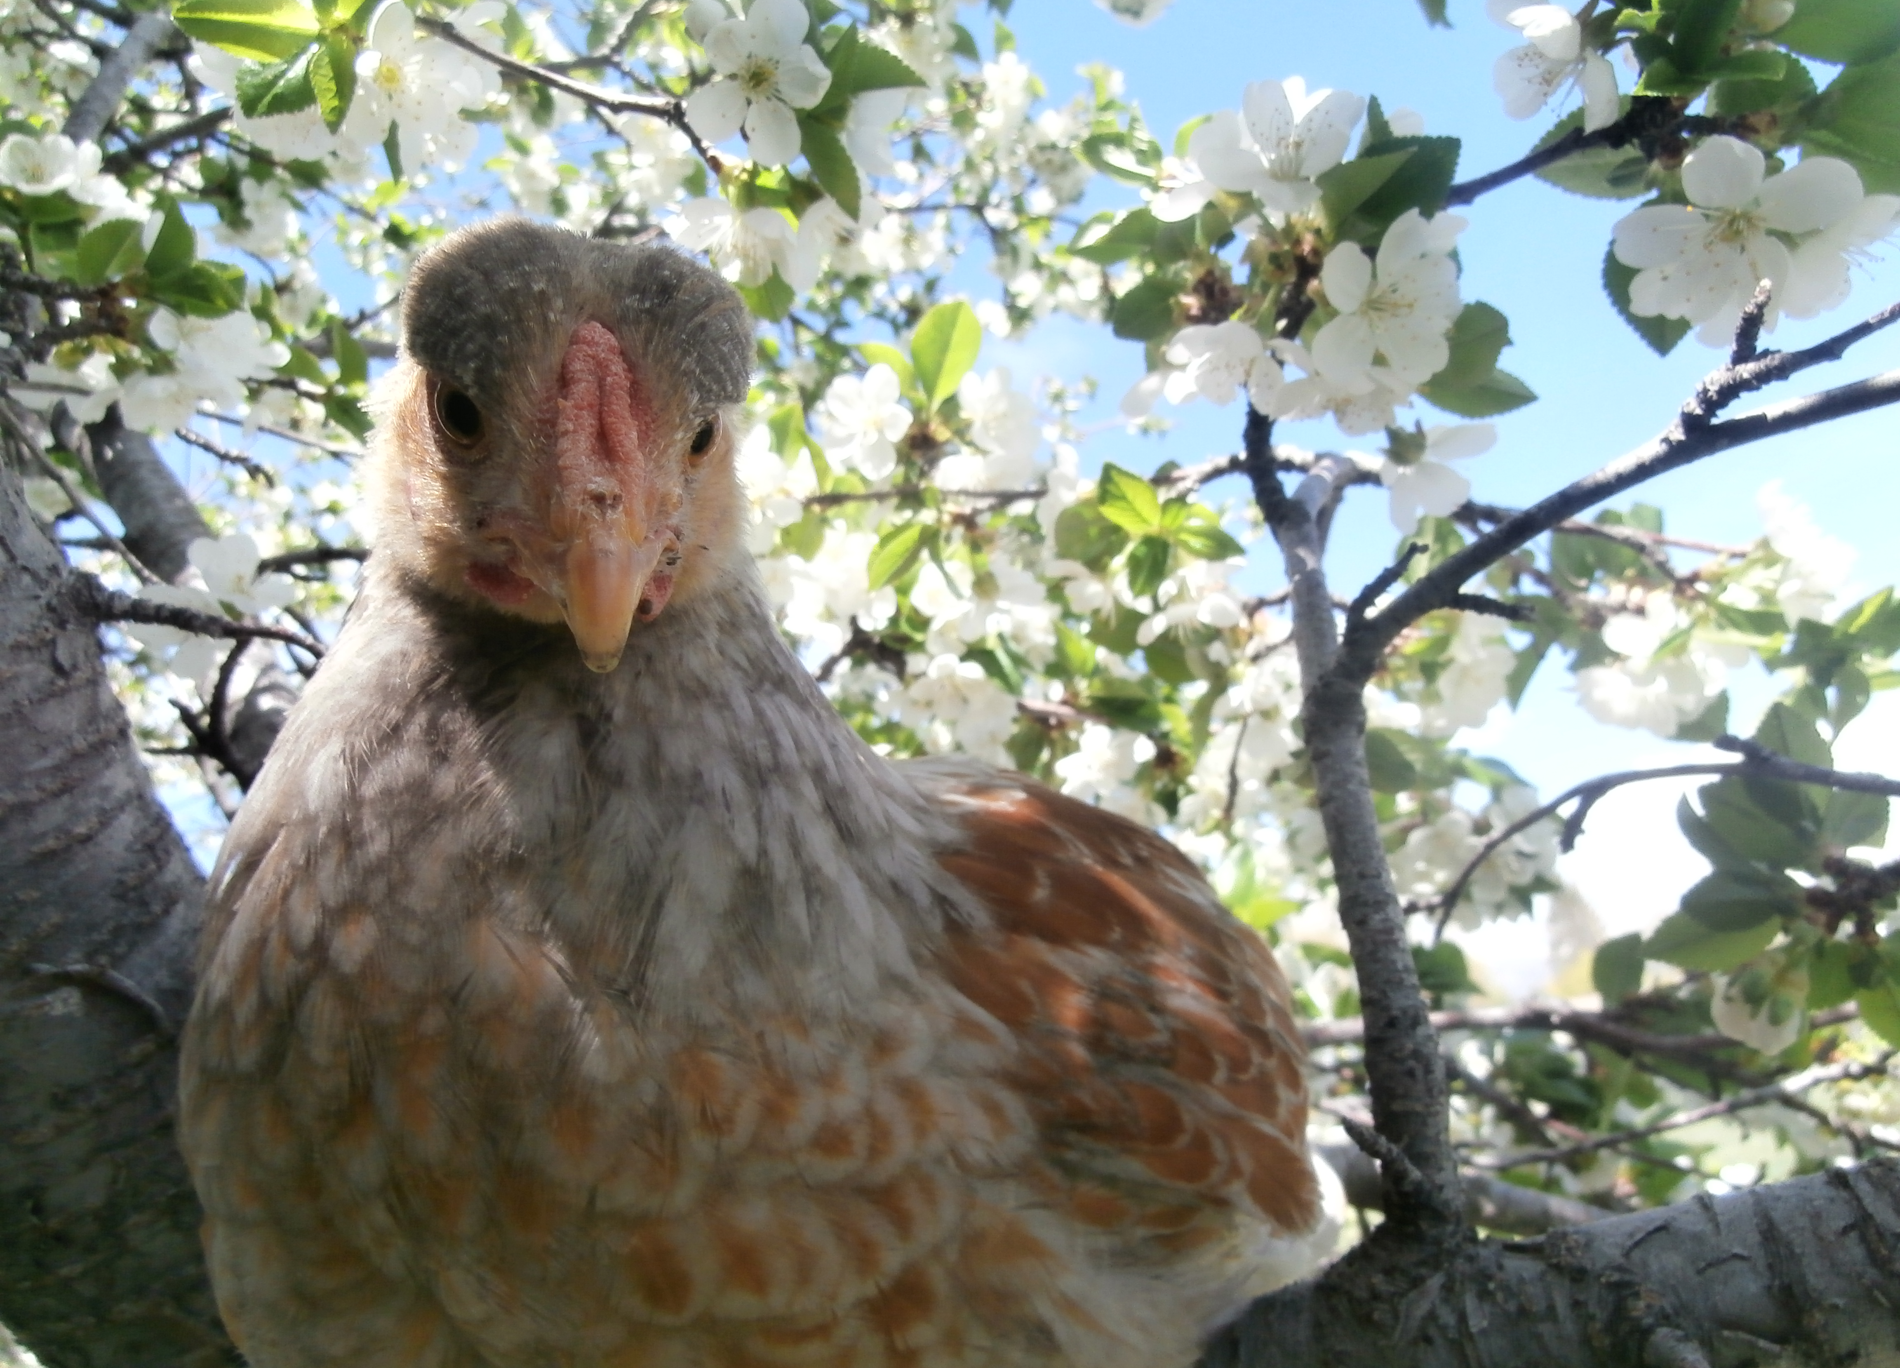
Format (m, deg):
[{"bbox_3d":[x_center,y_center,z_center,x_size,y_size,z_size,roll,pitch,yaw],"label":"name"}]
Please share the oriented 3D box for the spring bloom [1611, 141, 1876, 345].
[{"bbox_3d":[0.115,-0.064,0.190,0.035,0.029,0.014,-2,11,6],"label":"spring bloom"}]

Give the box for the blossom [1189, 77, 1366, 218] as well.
[{"bbox_3d":[0.062,-0.102,0.250,0.033,0.027,0.018,2,-30,-6],"label":"blossom"}]

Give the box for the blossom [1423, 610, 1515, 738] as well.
[{"bbox_3d":[0.177,-0.003,0.452,0.032,0.036,0.018,-3,8,12],"label":"blossom"}]

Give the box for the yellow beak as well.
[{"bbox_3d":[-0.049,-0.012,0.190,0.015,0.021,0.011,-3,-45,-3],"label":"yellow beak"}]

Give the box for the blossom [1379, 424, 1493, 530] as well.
[{"bbox_3d":[0.107,-0.046,0.290,0.026,0.023,0.015,-8,-46,27],"label":"blossom"}]

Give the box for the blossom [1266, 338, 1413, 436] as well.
[{"bbox_3d":[0.089,-0.069,0.302,0.034,0.017,0.029,0,-45,0],"label":"blossom"}]

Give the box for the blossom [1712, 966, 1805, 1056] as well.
[{"bbox_3d":[0.227,0.092,0.370,0.024,0.022,0.018,0,-58,0],"label":"blossom"}]

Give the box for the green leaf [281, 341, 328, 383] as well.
[{"bbox_3d":[-0.201,-0.100,0.410,0.018,0.005,0.013,34,-66,-21],"label":"green leaf"}]

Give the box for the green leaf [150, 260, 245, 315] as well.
[{"bbox_3d":[-0.229,-0.120,0.400,0.028,0.017,0.016,0,-13,0],"label":"green leaf"}]

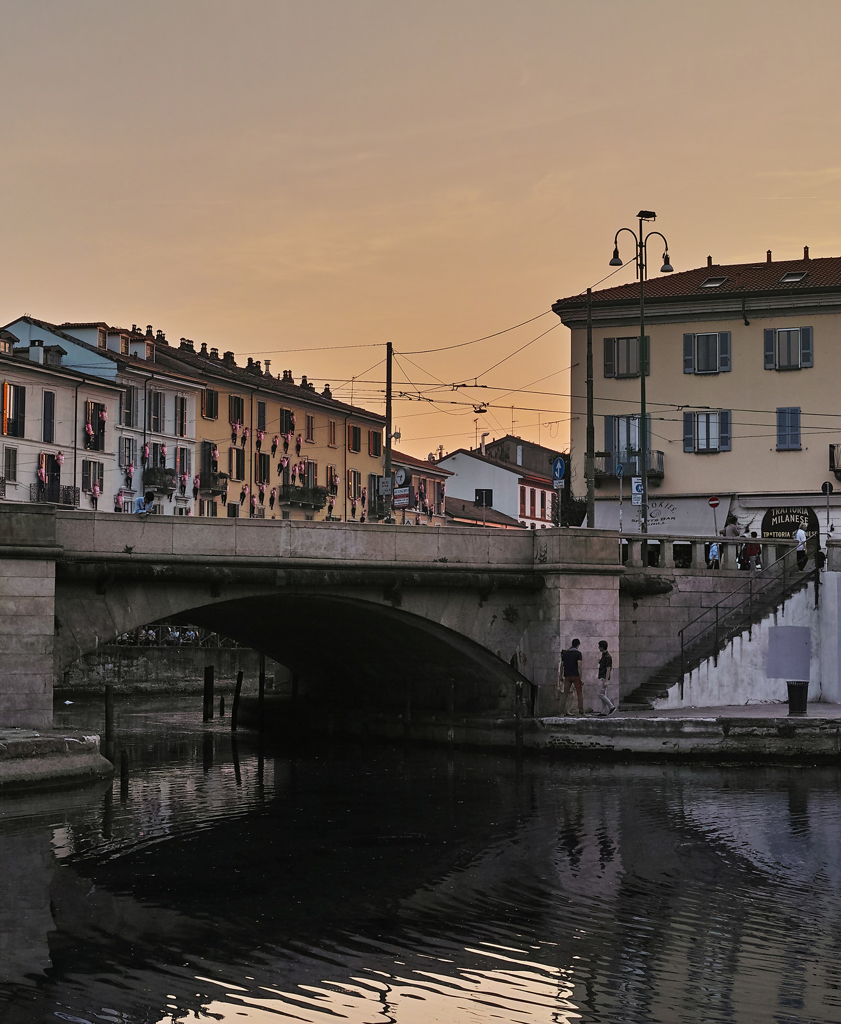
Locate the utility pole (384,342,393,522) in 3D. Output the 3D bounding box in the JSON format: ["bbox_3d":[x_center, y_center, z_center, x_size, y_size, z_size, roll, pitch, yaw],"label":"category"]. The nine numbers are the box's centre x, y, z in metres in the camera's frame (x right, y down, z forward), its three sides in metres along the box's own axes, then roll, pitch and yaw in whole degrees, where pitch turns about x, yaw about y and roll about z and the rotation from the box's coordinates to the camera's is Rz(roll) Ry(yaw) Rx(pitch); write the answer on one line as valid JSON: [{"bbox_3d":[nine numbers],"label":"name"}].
[{"bbox_3d":[-1.014,-1.585,61.398,0.260,7.800,0.260,0,-4,0],"label":"utility pole"}]

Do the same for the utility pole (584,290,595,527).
[{"bbox_3d":[4.609,-2.225,52.036,0.260,7.800,0.260,0,-4,0],"label":"utility pole"}]

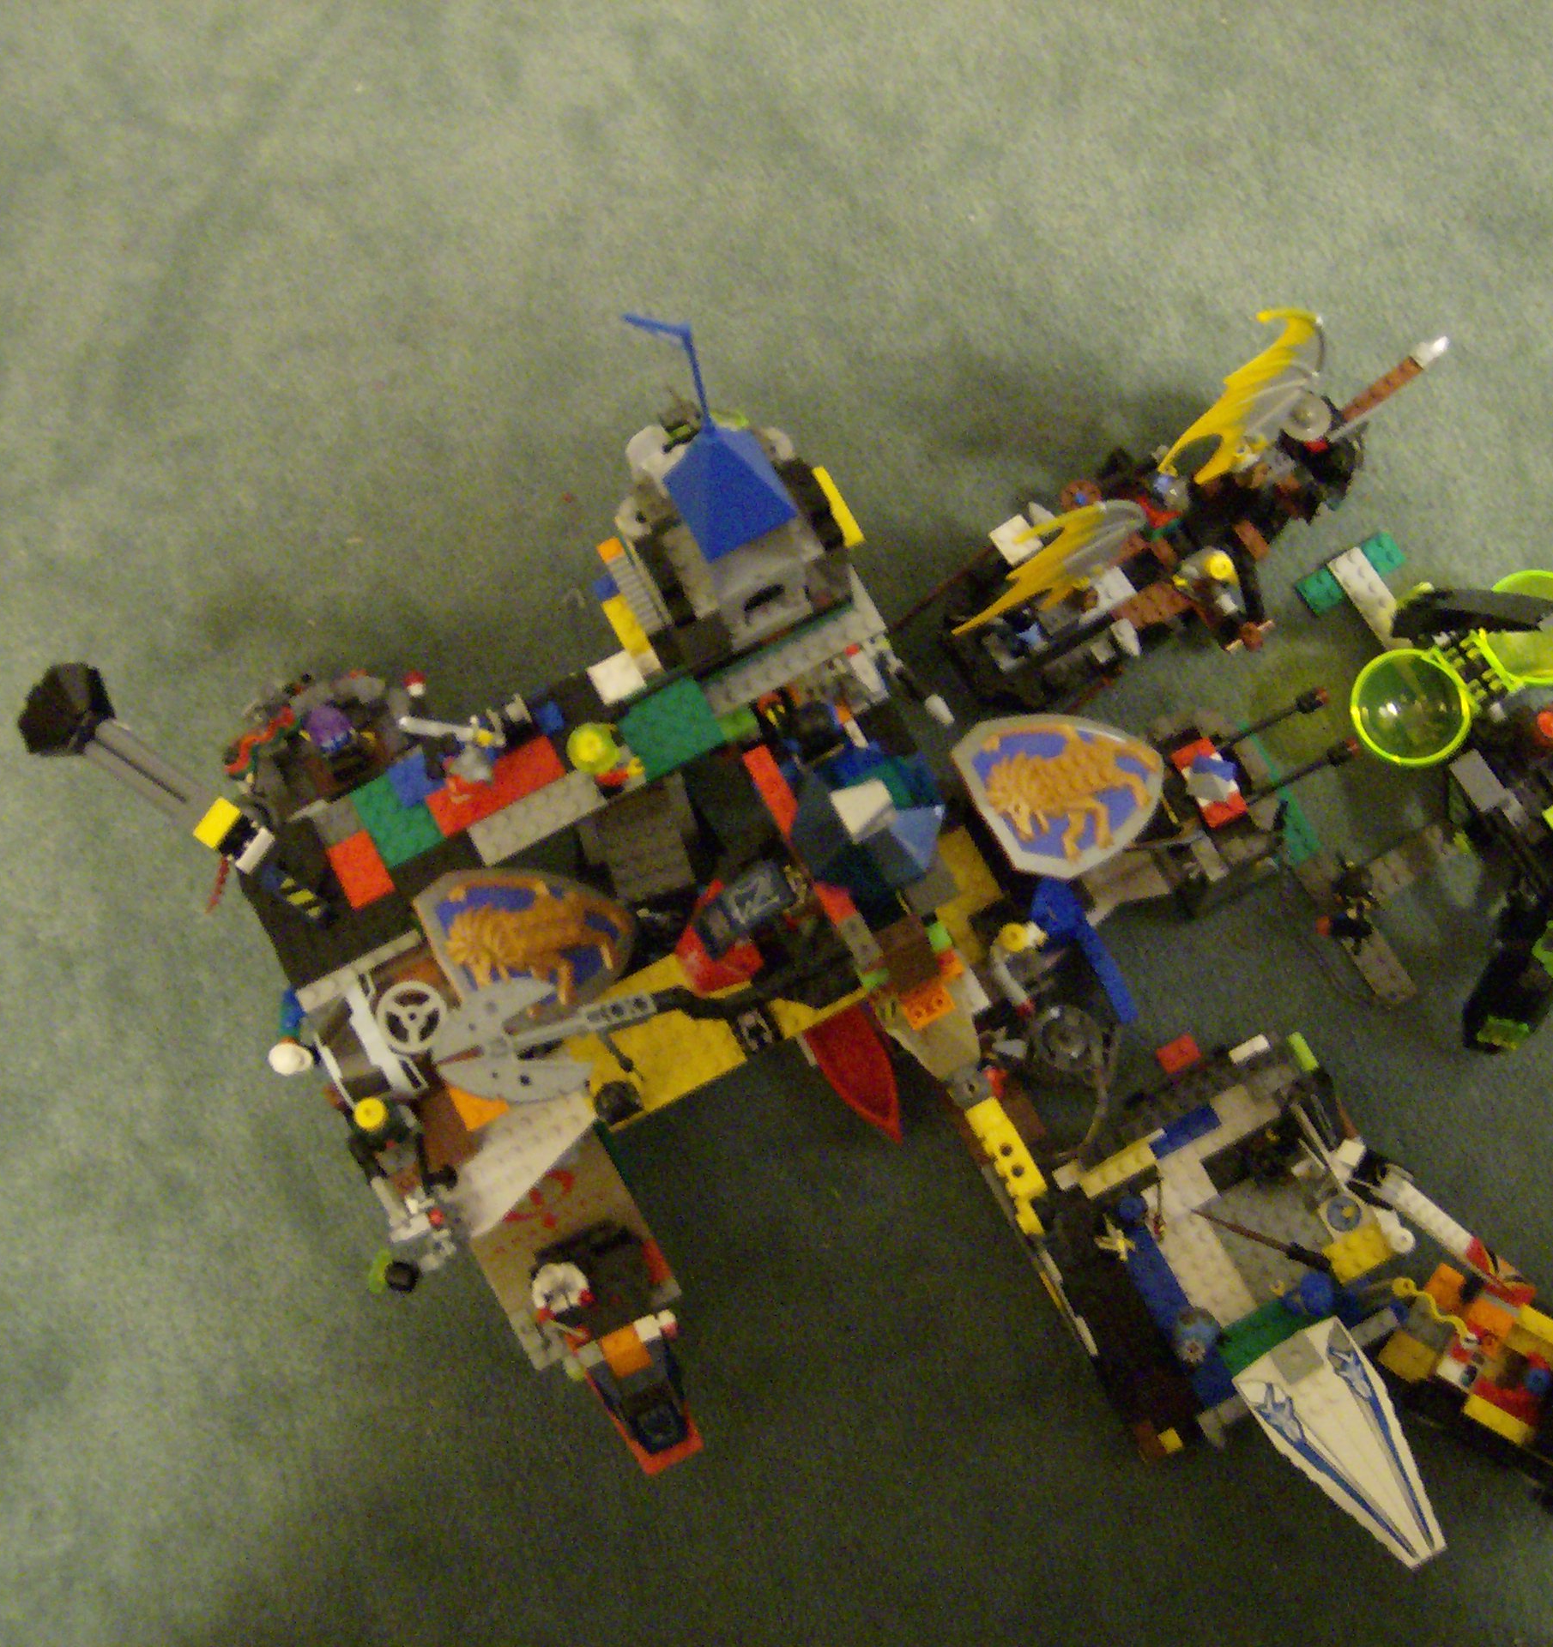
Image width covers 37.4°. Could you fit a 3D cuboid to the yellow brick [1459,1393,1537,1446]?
[{"bbox_3d":[0.296,0.244,0.942,0.032,0.011,0.008,29,81,8],"label":"yellow brick"}]

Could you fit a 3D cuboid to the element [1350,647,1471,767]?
[{"bbox_3d":[0.255,-0.047,0.924,0.049,0.027,0.048,0,84,1],"label":"element"}]

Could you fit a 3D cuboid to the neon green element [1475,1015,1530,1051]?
[{"bbox_3d":[0.305,0.088,0.964,0.018,0.009,0.011,14,80,5],"label":"neon green element"}]

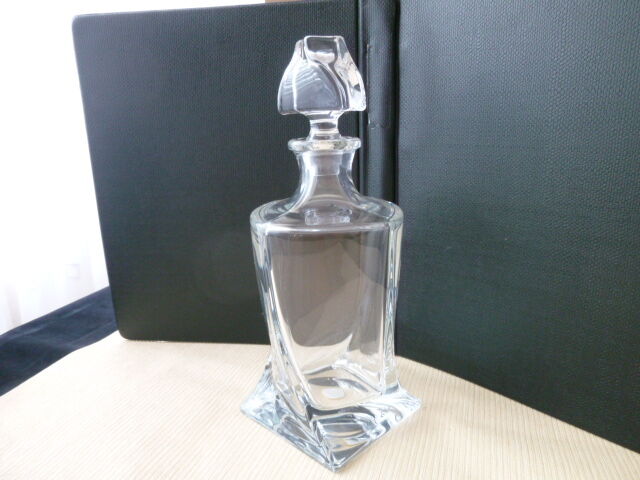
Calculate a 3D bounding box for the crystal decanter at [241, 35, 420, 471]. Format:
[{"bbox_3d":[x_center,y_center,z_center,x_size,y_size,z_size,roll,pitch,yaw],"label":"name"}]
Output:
[{"bbox_3d":[0.005,0.000,0.363,0.112,0.295,0.112,12,20,43],"label":"crystal decanter"}]

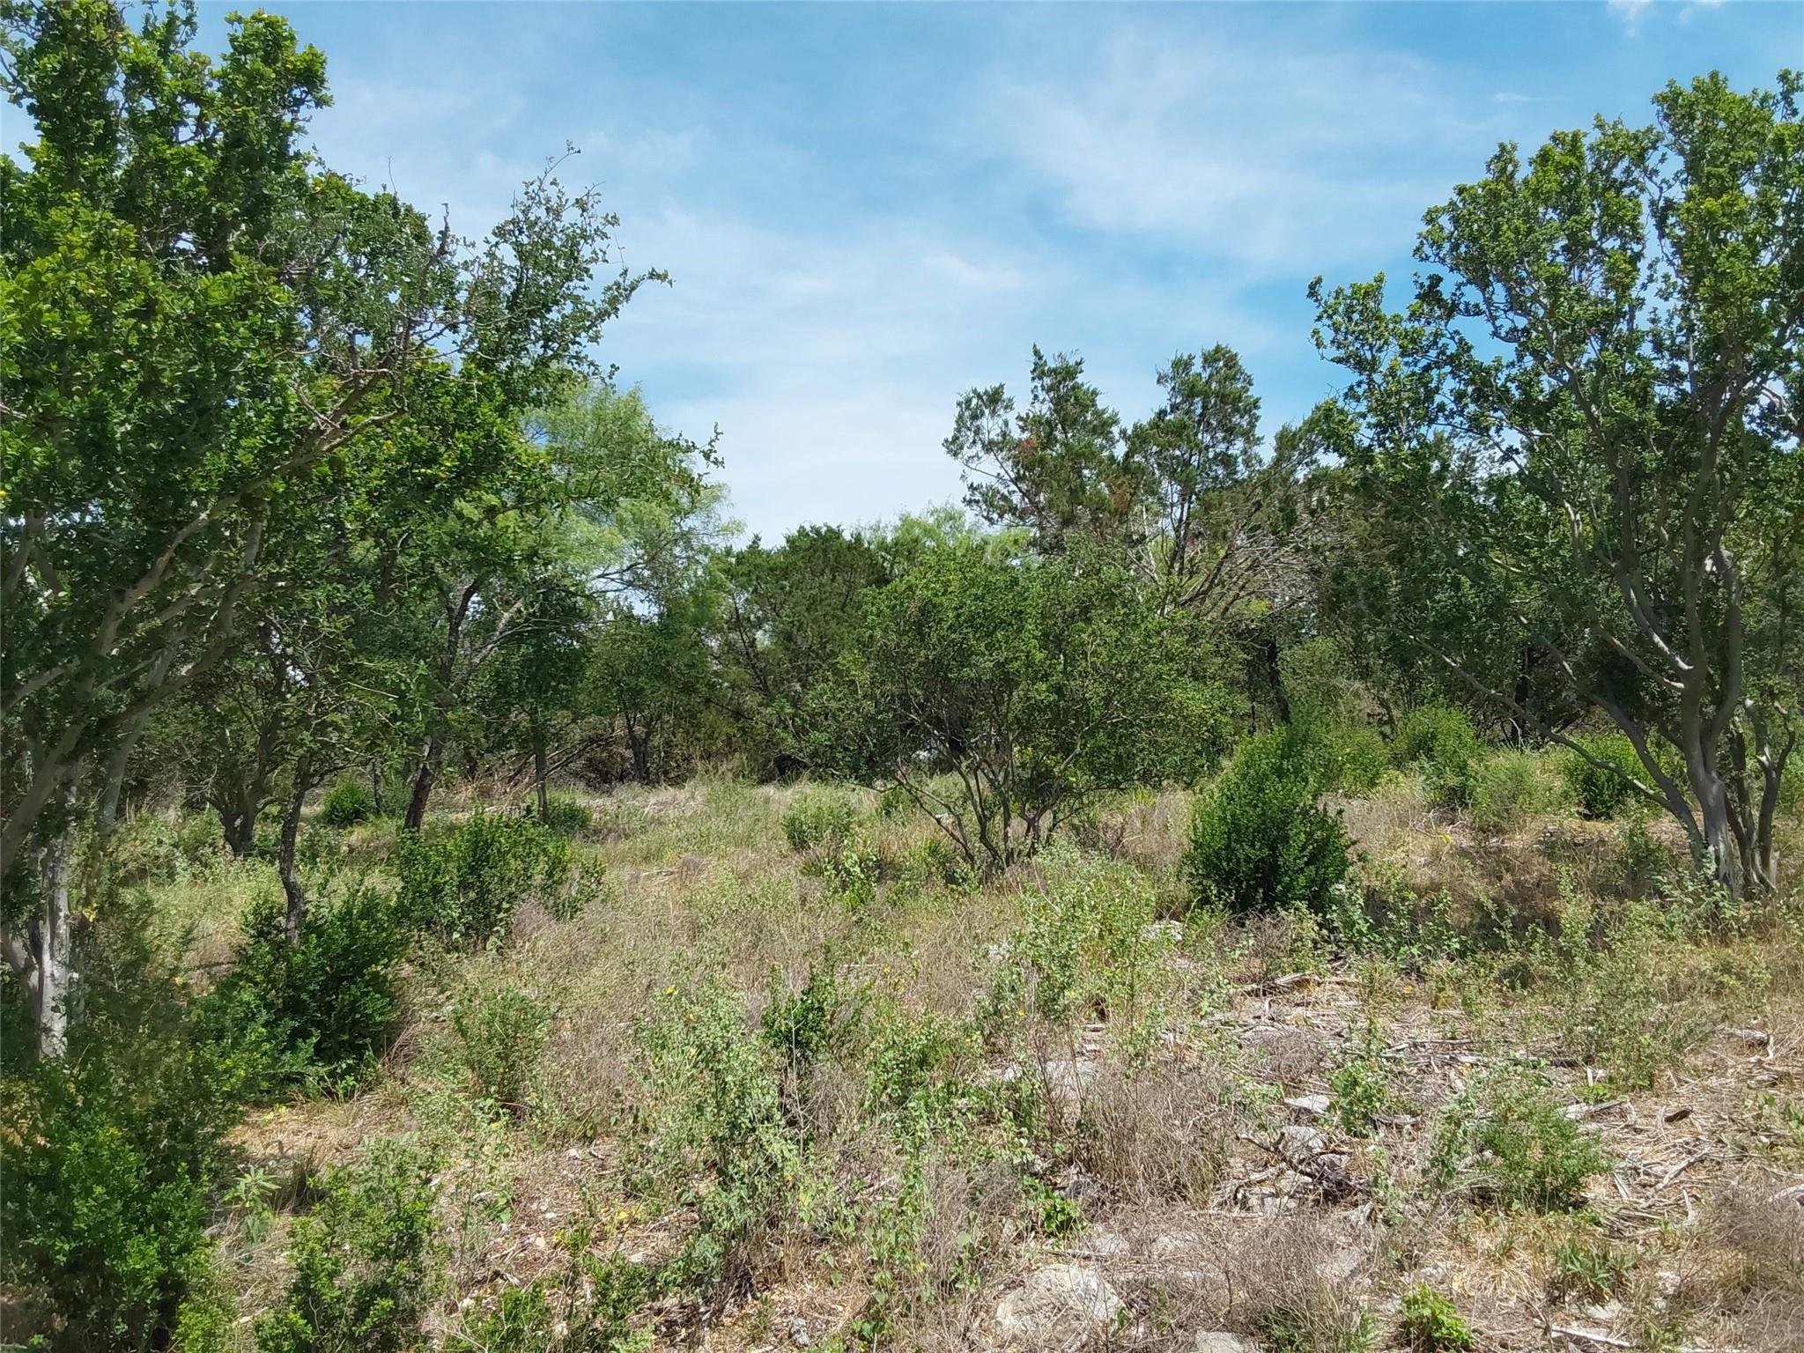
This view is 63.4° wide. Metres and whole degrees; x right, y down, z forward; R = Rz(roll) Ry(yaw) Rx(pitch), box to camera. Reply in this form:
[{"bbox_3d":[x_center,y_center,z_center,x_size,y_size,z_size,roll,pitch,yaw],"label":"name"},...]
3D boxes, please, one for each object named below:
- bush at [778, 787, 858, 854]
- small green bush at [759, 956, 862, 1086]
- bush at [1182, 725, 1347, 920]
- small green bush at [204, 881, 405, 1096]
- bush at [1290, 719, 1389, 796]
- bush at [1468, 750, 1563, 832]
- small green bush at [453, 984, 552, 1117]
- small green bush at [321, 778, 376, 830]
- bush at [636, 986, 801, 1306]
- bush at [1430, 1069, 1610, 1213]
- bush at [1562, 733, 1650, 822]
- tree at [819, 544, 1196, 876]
[{"bbox_3d":[-0.724,1.263,12.700,0.675,0.576,0.641,0,0,0],"label":"bush"},{"bbox_3d":[-0.316,1.271,5.200,0.367,0.527,0.348,0,0,0],"label":"small green bush"},{"bbox_3d":[2.431,0.960,9.700,1.105,1.274,1.050,0,0,0],"label":"bush"},{"bbox_3d":[-2.370,1.246,5.800,0.823,0.818,0.782,0,0,0],"label":"small green bush"},{"bbox_3d":[4.940,0.916,16.500,1.131,0.861,1.018,0,0,0],"label":"bush"},{"bbox_3d":[5.882,1.095,14.000,0.906,0.798,0.815,0,0,0],"label":"bush"},{"bbox_3d":[-1.451,1.359,5.300,0.358,0.481,0.340,0,0,0],"label":"small green bush"},{"bbox_3d":[-6.081,1.391,16.000,0.618,0.572,0.587,0,0,0],"label":"small green bush"},{"bbox_3d":[-0.471,1.206,3.750,0.424,0.822,0.403,0,0,0],"label":"bush"},{"bbox_3d":[1.857,1.392,4.400,0.531,0.433,0.505,0,0,0],"label":"bush"},{"bbox_3d":[7.333,1.028,15.200,0.940,0.925,0.846,0,0,0],"label":"bush"},{"bbox_3d":[0.922,0.267,11.500,3.099,2.610,2.944,0,0,0],"label":"tree"}]

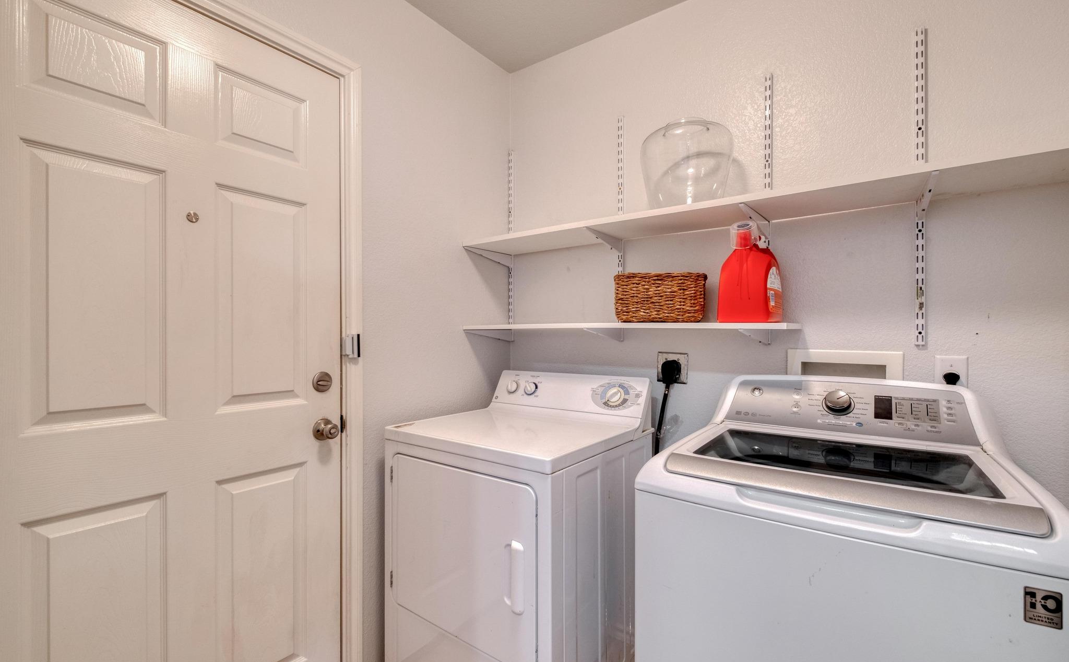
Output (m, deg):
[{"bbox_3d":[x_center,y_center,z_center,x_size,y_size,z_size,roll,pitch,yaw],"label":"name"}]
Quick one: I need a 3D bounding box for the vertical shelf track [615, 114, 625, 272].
[{"bbox_3d":[0.344,-0.401,1.771,0.024,0.893,0.014,0,0,35],"label":"vertical shelf track"}]

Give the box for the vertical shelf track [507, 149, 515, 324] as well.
[{"bbox_3d":[-0.107,-0.401,2.083,0.024,0.893,0.014,0,0,35],"label":"vertical shelf track"}]

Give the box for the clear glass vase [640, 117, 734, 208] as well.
[{"bbox_3d":[0.503,-0.531,1.481,0.288,0.300,0.288,0,0,35],"label":"clear glass vase"}]

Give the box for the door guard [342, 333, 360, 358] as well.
[{"bbox_3d":[-0.579,0.048,1.406,0.030,0.075,0.055,0,0,37],"label":"door guard"}]

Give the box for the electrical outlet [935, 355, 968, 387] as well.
[{"bbox_3d":[1.143,0.128,1.219,0.070,0.116,0.014,0,0,35],"label":"electrical outlet"}]

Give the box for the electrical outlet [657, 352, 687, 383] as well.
[{"bbox_3d":[0.511,0.138,1.655,0.115,0.115,0.016,0,0,35],"label":"electrical outlet"}]

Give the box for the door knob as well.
[{"bbox_3d":[-0.617,0.299,1.331,0.062,0.067,0.067,0,0,37],"label":"door knob"}]

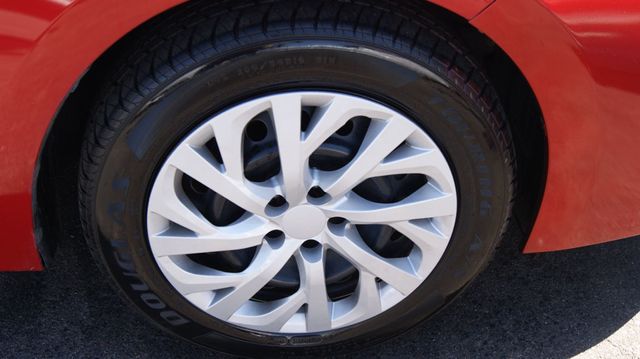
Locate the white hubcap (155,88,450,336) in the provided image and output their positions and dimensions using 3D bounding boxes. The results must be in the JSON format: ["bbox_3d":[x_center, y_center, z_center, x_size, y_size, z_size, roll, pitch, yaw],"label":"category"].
[{"bbox_3d":[-0.023,0.053,1.222,0.424,0.424,0.055,-3,37,-5],"label":"white hubcap"}]

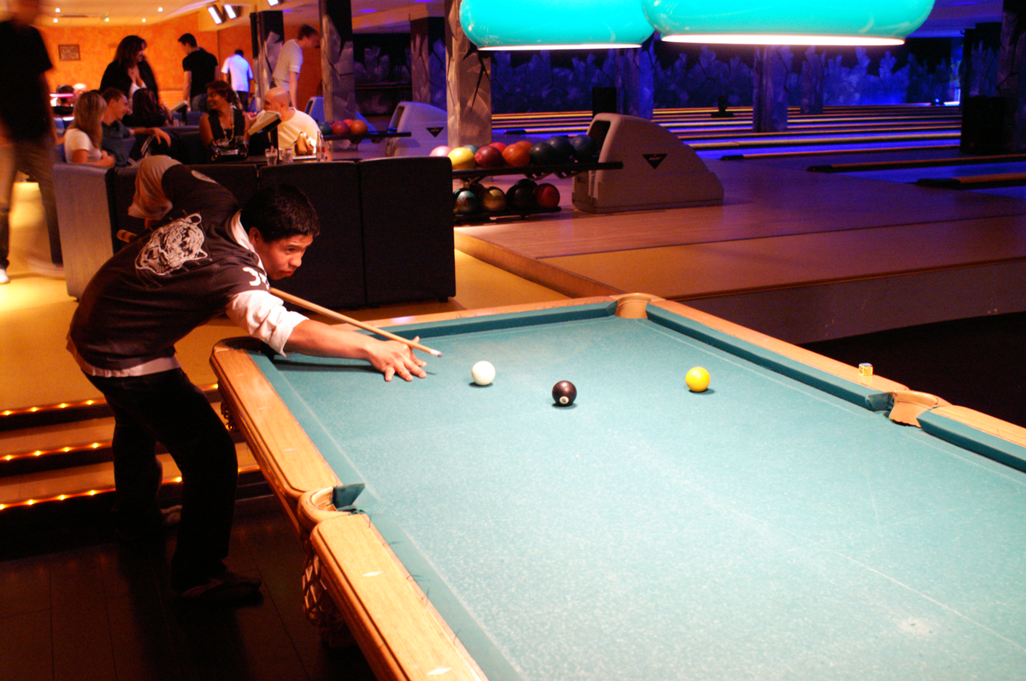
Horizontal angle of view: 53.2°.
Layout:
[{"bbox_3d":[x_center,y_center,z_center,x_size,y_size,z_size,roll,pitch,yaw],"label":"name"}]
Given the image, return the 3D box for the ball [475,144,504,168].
[{"bbox_3d":[-0.182,-1.352,7.710,0.216,0.216,0.216,-1,15,0],"label":"ball"}]

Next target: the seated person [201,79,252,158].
[{"bbox_3d":[-2.102,-1.321,7.637,0.500,1.192,0.750,-7,16,-21],"label":"seated person"}]

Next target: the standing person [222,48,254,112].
[{"bbox_3d":[-5.516,-5.013,20.500,0.580,1.620,0.420,3,15,15],"label":"standing person"}]

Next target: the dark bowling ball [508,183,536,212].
[{"bbox_3d":[0.050,-1.116,8.030,0.216,0.216,0.216,-1,15,0],"label":"dark bowling ball"}]

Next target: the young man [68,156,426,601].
[{"bbox_3d":[-0.773,0.124,2.987,1.330,1.270,0.580,8,17,29],"label":"young man"}]

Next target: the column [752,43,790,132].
[{"bbox_3d":[4.679,-4.898,18.600,0.400,2.250,0.450,-7,16,-23],"label":"column"}]

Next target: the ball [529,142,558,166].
[{"bbox_3d":[0.240,-1.431,7.980,0.216,0.216,0.216,0,15,0],"label":"ball"}]

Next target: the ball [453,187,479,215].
[{"bbox_3d":[-0.363,-1.074,7.880,0.216,0.216,0.216,-1,15,0],"label":"ball"}]

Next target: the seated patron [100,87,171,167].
[{"bbox_3d":[-2.882,-1.393,8.039,0.750,1.160,0.580,-4,15,-14],"label":"seated patron"}]

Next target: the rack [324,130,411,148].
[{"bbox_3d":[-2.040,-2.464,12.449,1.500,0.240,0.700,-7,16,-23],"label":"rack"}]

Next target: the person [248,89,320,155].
[{"bbox_3d":[-1.672,-1.284,7.583,0.600,1.136,0.750,0,15,3],"label":"person"}]

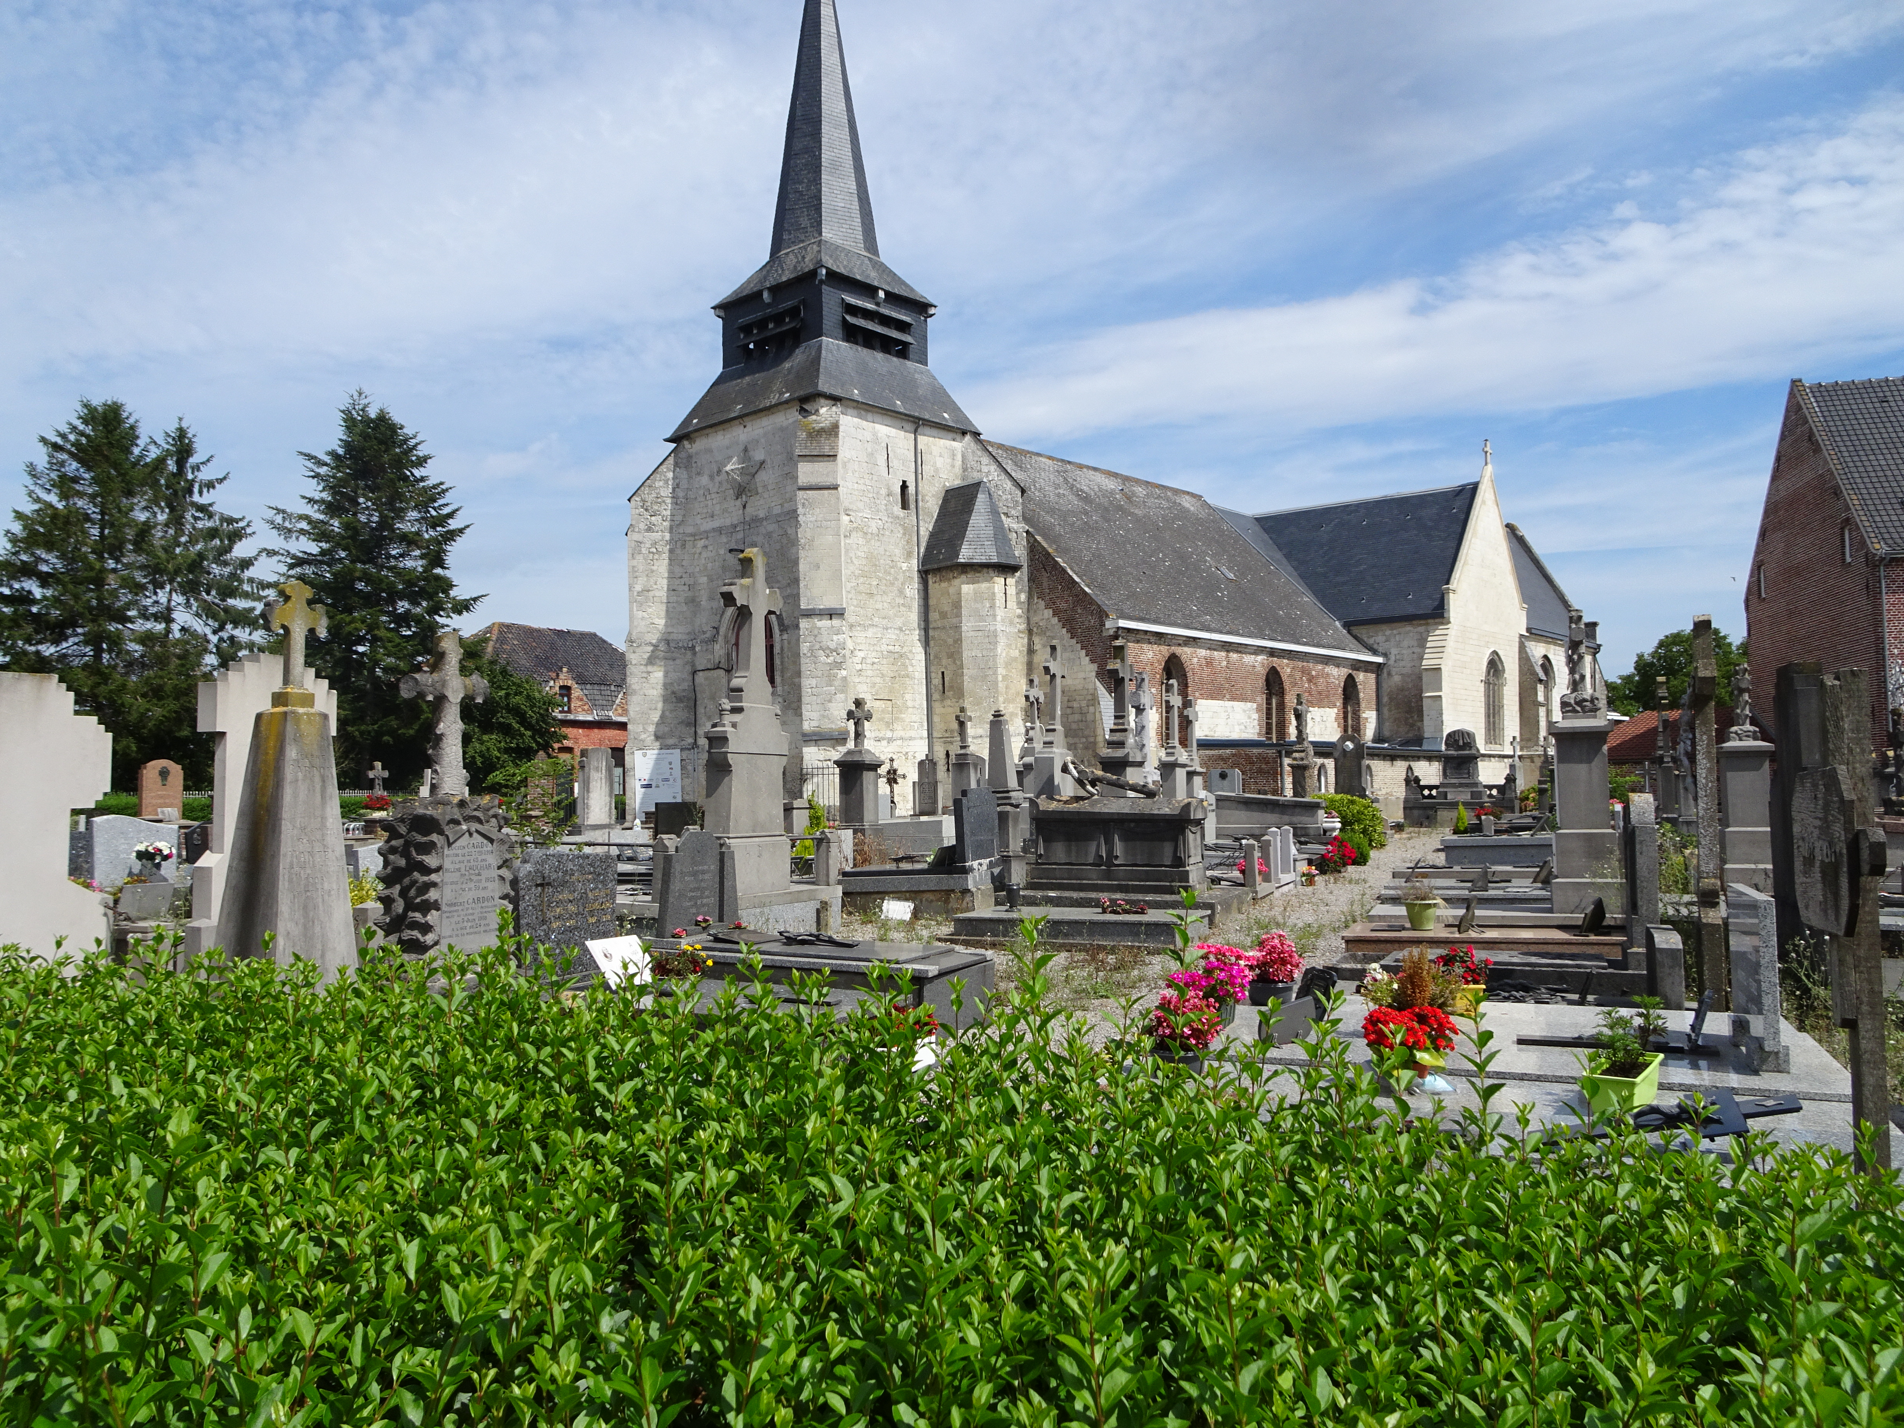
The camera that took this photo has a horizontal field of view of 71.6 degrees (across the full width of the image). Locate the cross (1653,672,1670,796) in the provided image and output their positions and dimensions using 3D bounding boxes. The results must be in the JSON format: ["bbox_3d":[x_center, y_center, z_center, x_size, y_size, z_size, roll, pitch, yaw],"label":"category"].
[{"bbox_3d":[11.552,0.323,21.500,0.260,1.900,0.500,-1,-3,21],"label":"cross"}]

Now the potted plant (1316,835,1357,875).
[{"bbox_3d":[5.651,2.077,19.400,0.580,0.560,0.540,0,-2,0],"label":"potted plant"}]

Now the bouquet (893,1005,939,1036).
[{"bbox_3d":[-0.179,1.574,6.700,0.250,0.230,0.240,1,-3,0],"label":"bouquet"}]

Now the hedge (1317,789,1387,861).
[{"bbox_3d":[8.648,2.417,28.500,1.450,1.400,1.400,-1,-3,21],"label":"hedge"}]

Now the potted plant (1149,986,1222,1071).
[{"bbox_3d":[0.863,1.171,4.880,0.280,0.330,0.280,0,-2,0],"label":"potted plant"}]

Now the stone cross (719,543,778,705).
[{"bbox_3d":[-1.826,-0.794,12.050,0.200,1.440,0.690,-1,-3,27],"label":"stone cross"}]

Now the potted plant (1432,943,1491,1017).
[{"bbox_3d":[2.265,1.187,5.870,0.270,0.330,0.250,0,-2,0],"label":"potted plant"}]

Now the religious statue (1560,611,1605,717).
[{"bbox_3d":[6.300,-0.494,13.200,0.400,1.100,0.500,-1,-3,21],"label":"religious statue"}]

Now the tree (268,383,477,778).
[{"bbox_3d":[-20.283,-3.724,47.000,7.300,15.400,7.300,-1,-3,21],"label":"tree"}]

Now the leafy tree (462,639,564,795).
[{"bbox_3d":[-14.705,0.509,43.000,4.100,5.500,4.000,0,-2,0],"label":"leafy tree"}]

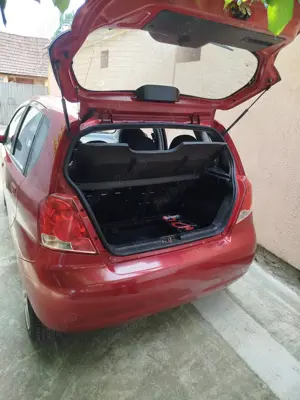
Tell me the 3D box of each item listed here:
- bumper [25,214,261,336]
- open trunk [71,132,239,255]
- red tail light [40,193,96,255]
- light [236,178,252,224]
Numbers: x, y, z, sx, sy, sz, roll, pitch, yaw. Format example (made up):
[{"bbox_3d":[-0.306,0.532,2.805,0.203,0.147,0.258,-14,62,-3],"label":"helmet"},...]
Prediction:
[{"bbox_3d":[0.102,0.370,1.697,1.610,0.455,0.400,-6,14,-21],"label":"bumper"},{"bbox_3d":[0.015,-0.119,1.790,1.091,0.682,0.616,-6,14,-21],"label":"open trunk"},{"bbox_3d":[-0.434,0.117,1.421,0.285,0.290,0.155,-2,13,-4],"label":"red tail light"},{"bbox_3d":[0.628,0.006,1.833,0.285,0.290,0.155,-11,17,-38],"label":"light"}]

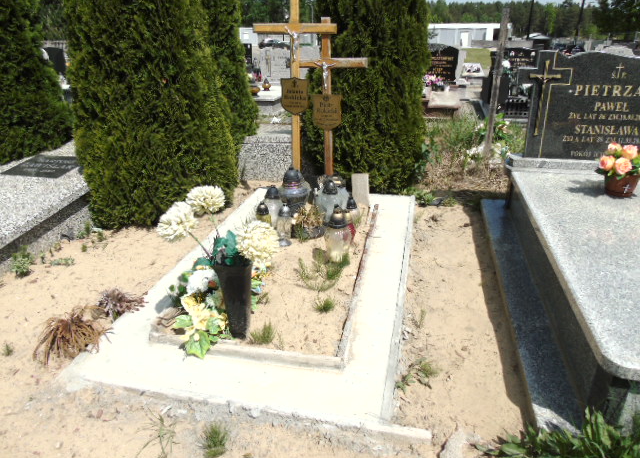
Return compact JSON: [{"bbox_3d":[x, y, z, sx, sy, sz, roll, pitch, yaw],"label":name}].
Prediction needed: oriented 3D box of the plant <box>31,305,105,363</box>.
[{"bbox_3d":[-1.051,0.428,1.924,0.260,0.160,0.240,4,23,12],"label":"plant"}]

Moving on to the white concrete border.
[{"bbox_3d":[-0.106,0.178,2.611,1.176,0.090,2.264,4,23,12],"label":"white concrete border"}]

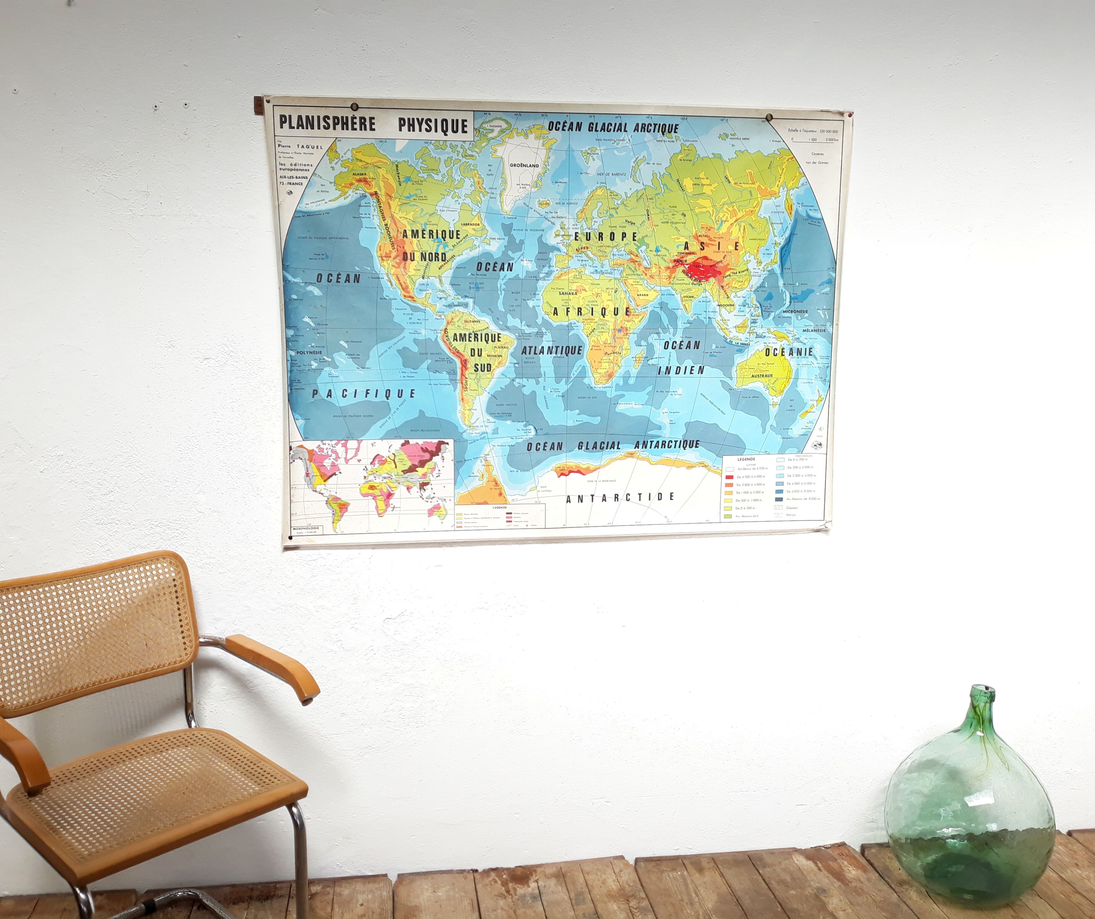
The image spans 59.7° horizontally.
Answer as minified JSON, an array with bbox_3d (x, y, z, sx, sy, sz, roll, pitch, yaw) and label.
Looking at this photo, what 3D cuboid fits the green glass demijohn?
[{"bbox_3d":[1.036,0.804,2.333,0.383,0.505,0.383,-1,9,-7],"label":"green glass demijohn"}]

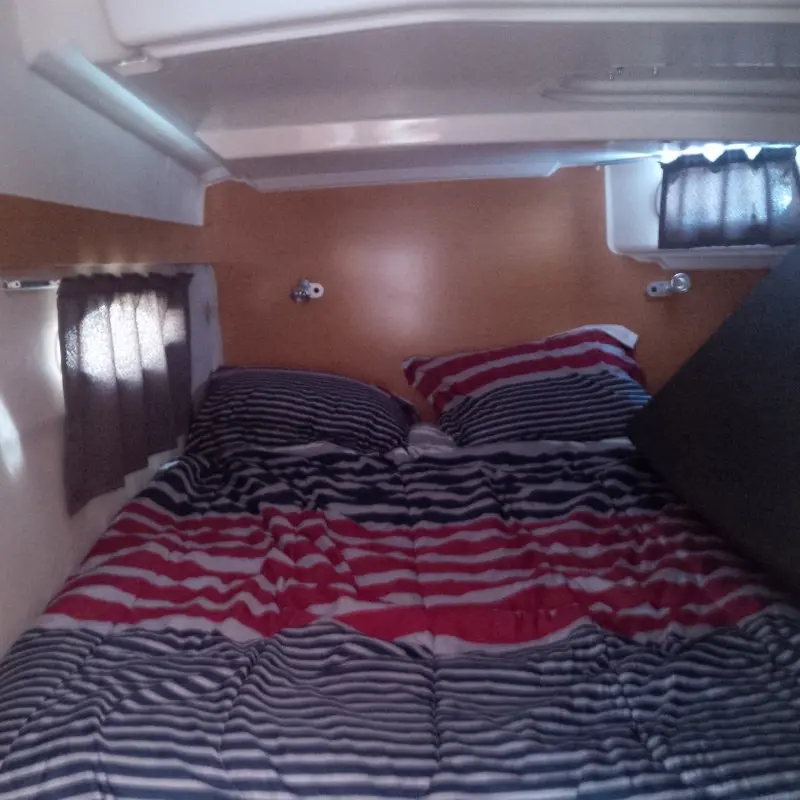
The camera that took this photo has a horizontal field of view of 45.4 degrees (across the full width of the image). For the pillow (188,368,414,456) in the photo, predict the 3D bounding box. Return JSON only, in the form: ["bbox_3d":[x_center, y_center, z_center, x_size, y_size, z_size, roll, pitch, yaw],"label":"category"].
[{"bbox_3d":[-0.255,0.030,2.580,0.610,0.160,0.390,1,39,2],"label":"pillow"}]

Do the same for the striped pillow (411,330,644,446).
[{"bbox_3d":[0.360,-0.020,2.620,0.640,0.400,0.150,-5,-31,-3],"label":"striped pillow"}]

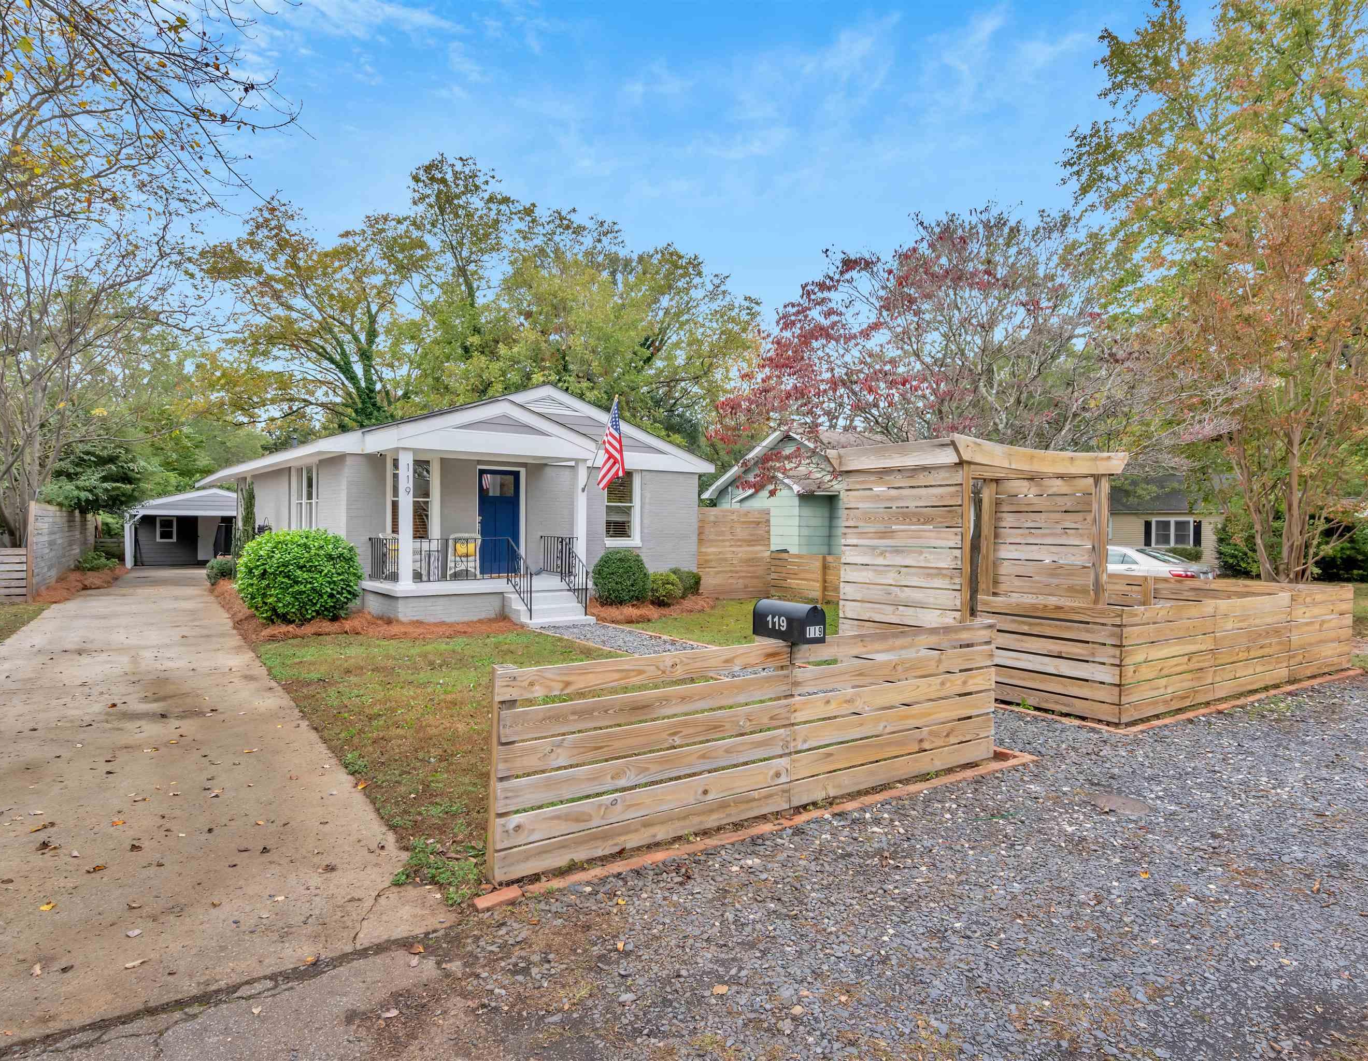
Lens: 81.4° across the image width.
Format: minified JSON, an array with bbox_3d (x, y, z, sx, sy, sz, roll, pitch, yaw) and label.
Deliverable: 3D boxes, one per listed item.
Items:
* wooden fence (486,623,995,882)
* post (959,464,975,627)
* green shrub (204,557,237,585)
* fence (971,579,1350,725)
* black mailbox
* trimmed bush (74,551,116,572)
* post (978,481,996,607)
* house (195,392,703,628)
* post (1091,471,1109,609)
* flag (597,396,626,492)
[{"bbox_3d":[0.691,1.148,4.823,3.900,0.975,0.110,0,0,-35],"label":"wooden fence"},{"bbox_3d":[2.144,0.562,6.030,0.095,2.130,0.095,0,0,-34],"label":"post"},{"bbox_3d":[-11.992,1.018,20.600,0.820,0.760,0.820,0,0,-38],"label":"green shrub"},{"bbox_3d":[5.532,1.159,8.960,5.240,1.000,1.600,0,0,-33],"label":"fence"},{"bbox_3d":[0.631,0.537,4.782,0.165,0.220,0.490,0,0,-34],"label":"black mailbox"},{"bbox_3d":[-17.888,0.974,24.200,1.100,0.720,1.050,0,0,-38],"label":"trimmed bush"},{"bbox_3d":[3.037,0.564,7.980,0.095,2.130,0.095,0,0,-34],"label":"post"},{"bbox_3d":[-6.169,-0.742,20.165,8.440,4.400,16.000,0,0,-38],"label":"house"},{"bbox_3d":[3.717,0.574,7.100,0.095,2.130,0.095,0,0,-34],"label":"post"},{"bbox_3d":[-1.215,-1.486,13.400,0.250,1.550,0.700,0,0,-38],"label":"flag"}]

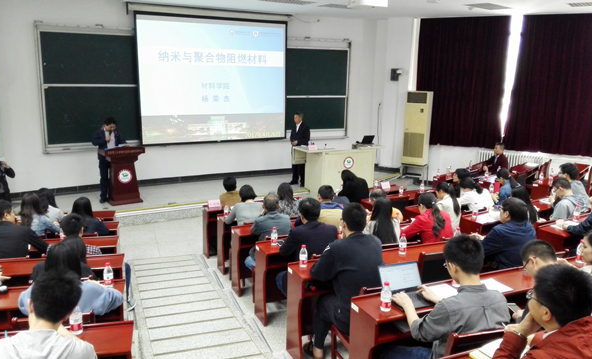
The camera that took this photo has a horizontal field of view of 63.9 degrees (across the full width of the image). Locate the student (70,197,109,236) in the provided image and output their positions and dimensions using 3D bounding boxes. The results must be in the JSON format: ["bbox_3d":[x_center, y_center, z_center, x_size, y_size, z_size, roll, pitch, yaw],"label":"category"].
[{"bbox_3d":[-2.456,0.797,5.617,0.520,1.200,0.720,-2,12,-12],"label":"student"}]

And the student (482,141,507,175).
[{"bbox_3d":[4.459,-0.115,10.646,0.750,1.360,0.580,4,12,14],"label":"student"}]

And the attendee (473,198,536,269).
[{"bbox_3d":[1.756,0.829,4.205,0.560,1.290,0.750,-5,13,-30],"label":"attendee"}]

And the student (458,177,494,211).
[{"bbox_3d":[2.463,0.606,6.531,0.500,1.220,0.750,-6,14,-34],"label":"student"}]

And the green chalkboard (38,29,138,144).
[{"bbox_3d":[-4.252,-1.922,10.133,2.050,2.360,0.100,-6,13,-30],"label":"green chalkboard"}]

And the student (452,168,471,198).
[{"bbox_3d":[2.857,0.401,8.227,0.480,1.200,0.720,-9,15,-39],"label":"student"}]

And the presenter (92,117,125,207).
[{"bbox_3d":[-3.601,-0.352,9.156,0.600,1.680,0.450,-8,15,-40],"label":"presenter"}]

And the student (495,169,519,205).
[{"bbox_3d":[3.119,0.425,7.167,0.700,1.200,0.480,10,14,39],"label":"student"}]

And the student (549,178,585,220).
[{"bbox_3d":[3.560,0.541,6.345,0.500,1.200,0.700,-8,15,-37],"label":"student"}]

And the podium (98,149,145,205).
[{"bbox_3d":[-3.486,-0.095,9.529,0.760,1.150,0.550,-6,13,-30],"label":"podium"}]

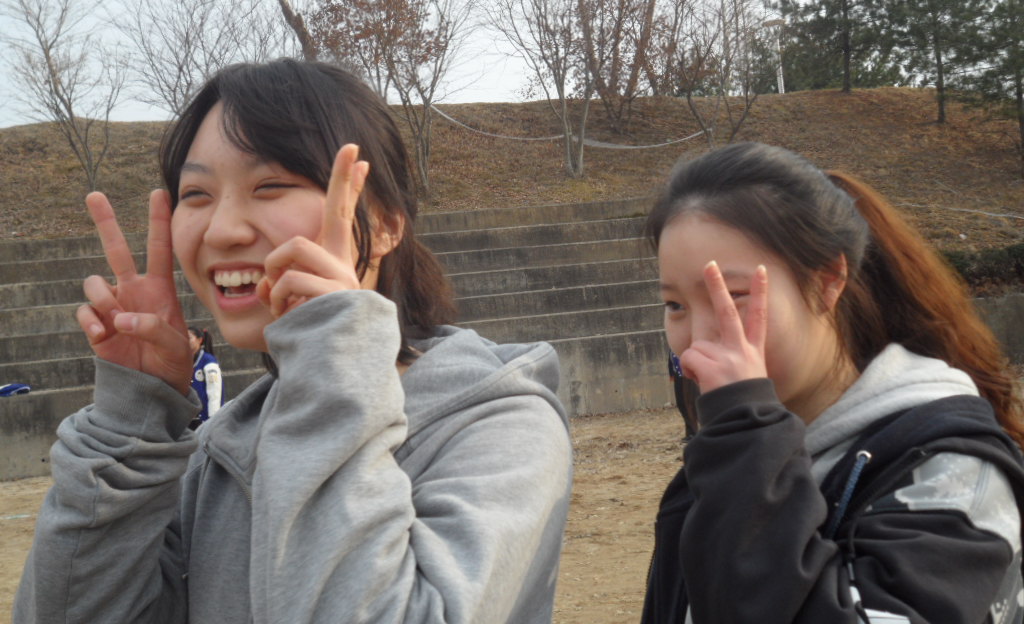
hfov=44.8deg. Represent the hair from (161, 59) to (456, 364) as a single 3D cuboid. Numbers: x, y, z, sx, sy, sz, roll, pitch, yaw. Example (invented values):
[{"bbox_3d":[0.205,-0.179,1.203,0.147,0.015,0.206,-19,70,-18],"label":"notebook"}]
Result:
[{"bbox_3d":[-0.159,-0.078,0.970,0.205,0.260,0.235,-5,0,24],"label":"hair"}]

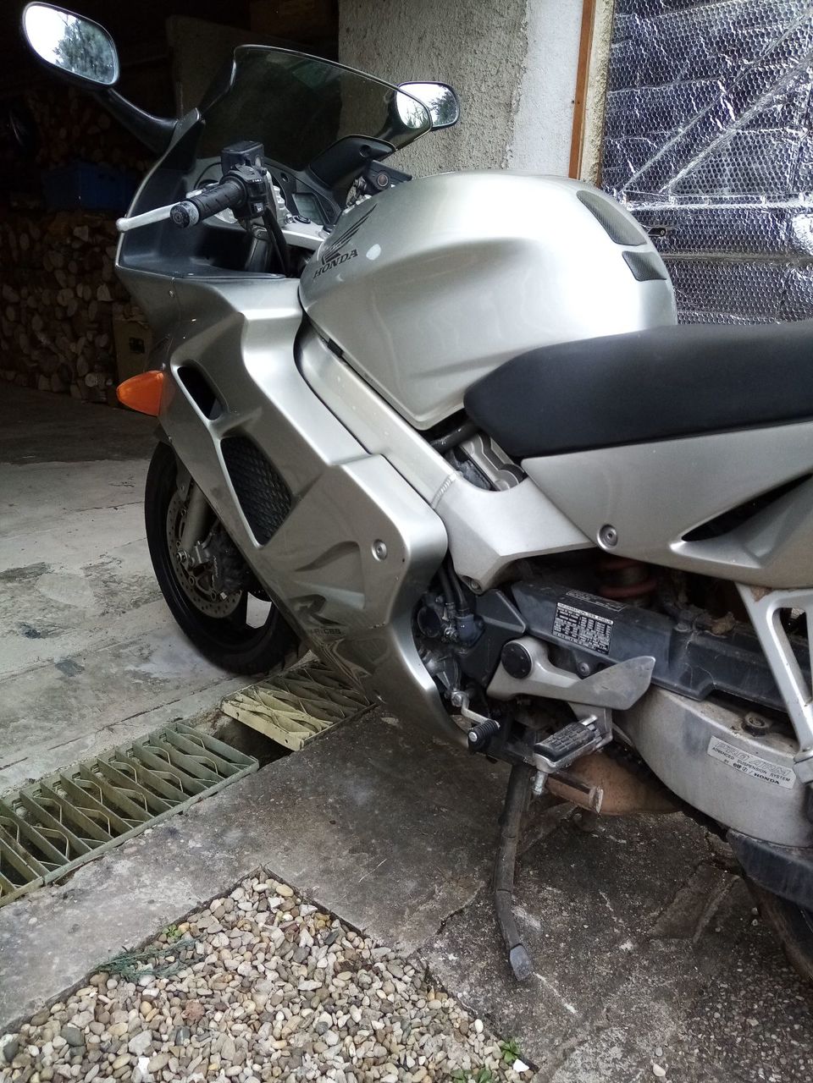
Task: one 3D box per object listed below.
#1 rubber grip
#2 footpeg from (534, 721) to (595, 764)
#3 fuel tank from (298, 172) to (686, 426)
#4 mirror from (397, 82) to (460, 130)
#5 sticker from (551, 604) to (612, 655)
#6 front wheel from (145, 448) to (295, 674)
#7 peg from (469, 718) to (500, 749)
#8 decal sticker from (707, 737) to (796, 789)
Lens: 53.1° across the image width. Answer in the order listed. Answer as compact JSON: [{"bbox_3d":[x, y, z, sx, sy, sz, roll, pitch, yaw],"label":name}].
[{"bbox_3d":[-0.260,-0.455,1.087,0.040,0.040,0.150,10,38,22],"label":"rubber grip"},{"bbox_3d":[0.198,0.255,1.006,0.038,0.028,0.082,18,26,38],"label":"footpeg"},{"bbox_3d":[0.121,-0.356,1.179,0.570,0.340,0.360,18,26,38],"label":"fuel tank"},{"bbox_3d":[0.032,-0.860,1.614,0.160,0.085,0.060,-12,24,-32],"label":"mirror"},{"bbox_3d":[0.231,0.114,1.068,0.086,0.050,0.003,18,26,38],"label":"sticker"},{"bbox_3d":[-0.392,0.010,1.798,0.600,0.600,0.125,20,26,41],"label":"front wheel"},{"bbox_3d":[0.108,0.262,1.126,0.027,0.027,0.048,18,26,38],"label":"peg"},{"bbox_3d":[0.391,0.251,0.932,0.098,0.027,0.003,18,26,38],"label":"decal sticker"}]

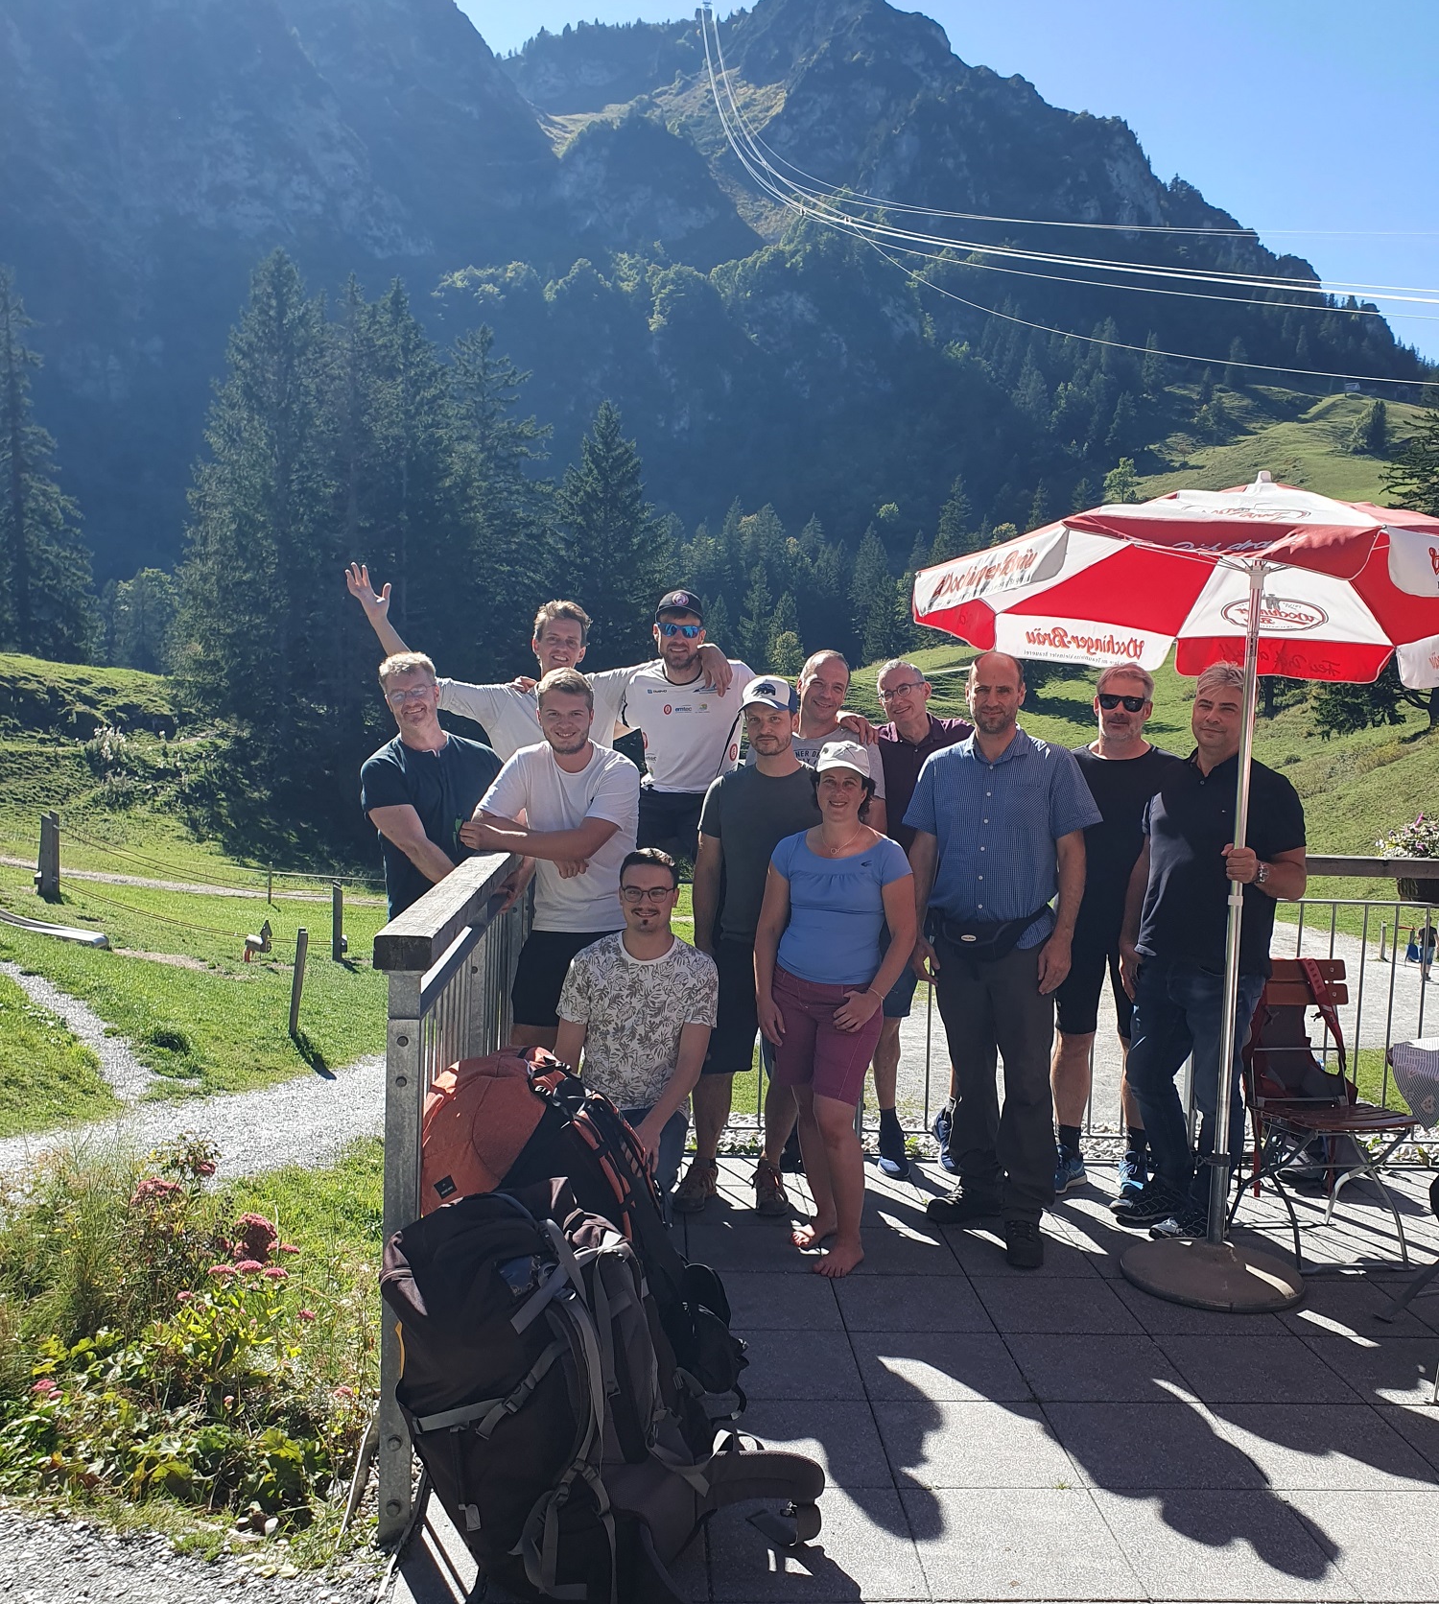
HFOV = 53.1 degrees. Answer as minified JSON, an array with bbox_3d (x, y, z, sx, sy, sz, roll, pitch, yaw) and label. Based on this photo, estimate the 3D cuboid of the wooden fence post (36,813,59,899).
[{"bbox_3d":[-9.330,0.770,20.000,0.310,1.230,0.250,2,2,0],"label":"wooden fence post"}]

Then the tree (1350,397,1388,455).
[{"bbox_3d":[135.271,-78.323,300.000,8.113,12.170,8.113,2,2,0],"label":"tree"}]

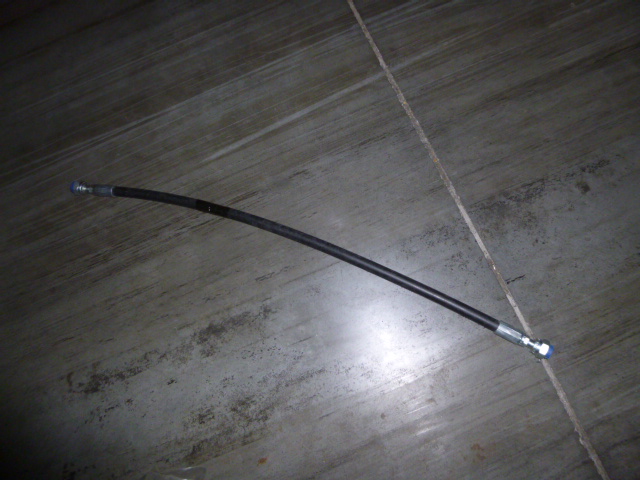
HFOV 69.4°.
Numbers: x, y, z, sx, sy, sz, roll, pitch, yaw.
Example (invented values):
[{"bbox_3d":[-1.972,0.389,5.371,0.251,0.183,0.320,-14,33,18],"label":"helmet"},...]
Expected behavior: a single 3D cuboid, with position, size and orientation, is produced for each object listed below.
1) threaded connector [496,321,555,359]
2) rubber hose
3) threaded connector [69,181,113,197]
[{"bbox_3d":[0.243,0.118,0.549,0.065,0.020,0.021,24,83,13],"label":"threaded connector"},{"bbox_3d":[-0.040,0.004,0.618,0.562,0.017,0.041,19,82,12],"label":"rubber hose"},{"bbox_3d":[-0.337,-0.074,0.682,0.066,0.020,0.021,6,79,10],"label":"threaded connector"}]

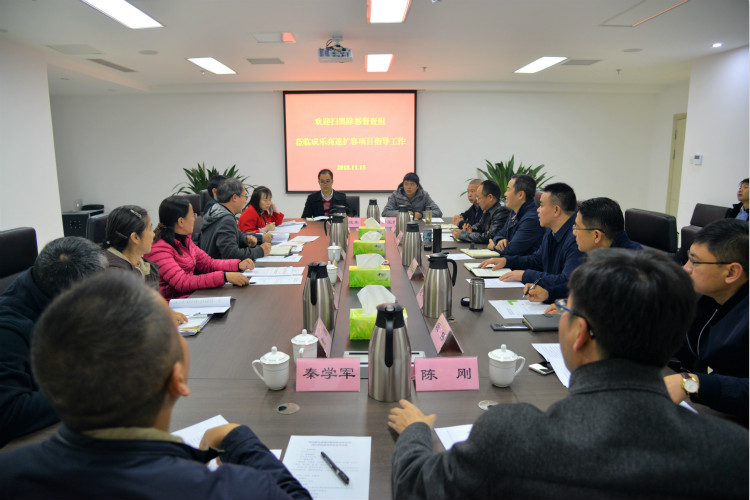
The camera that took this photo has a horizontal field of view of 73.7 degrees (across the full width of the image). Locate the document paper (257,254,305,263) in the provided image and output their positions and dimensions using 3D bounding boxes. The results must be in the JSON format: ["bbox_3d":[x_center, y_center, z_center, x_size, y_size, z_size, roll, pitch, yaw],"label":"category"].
[{"bbox_3d":[-0.687,0.066,3.582,0.297,0.003,0.210,0,11,-1],"label":"document paper"}]

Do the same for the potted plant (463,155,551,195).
[{"bbox_3d":[1.817,-0.607,7.206,1.200,1.480,1.150,0,11,-1],"label":"potted plant"}]

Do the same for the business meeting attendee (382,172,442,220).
[{"bbox_3d":[0.454,-0.291,6.112,0.660,1.280,0.750,0,11,-1],"label":"business meeting attendee"}]

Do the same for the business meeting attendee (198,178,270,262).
[{"bbox_3d":[-1.014,0.146,3.617,0.700,1.300,0.550,-2,11,-9],"label":"business meeting attendee"}]

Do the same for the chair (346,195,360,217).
[{"bbox_3d":[-0.482,-0.185,6.363,0.600,0.980,0.620,0,11,-1],"label":"chair"}]

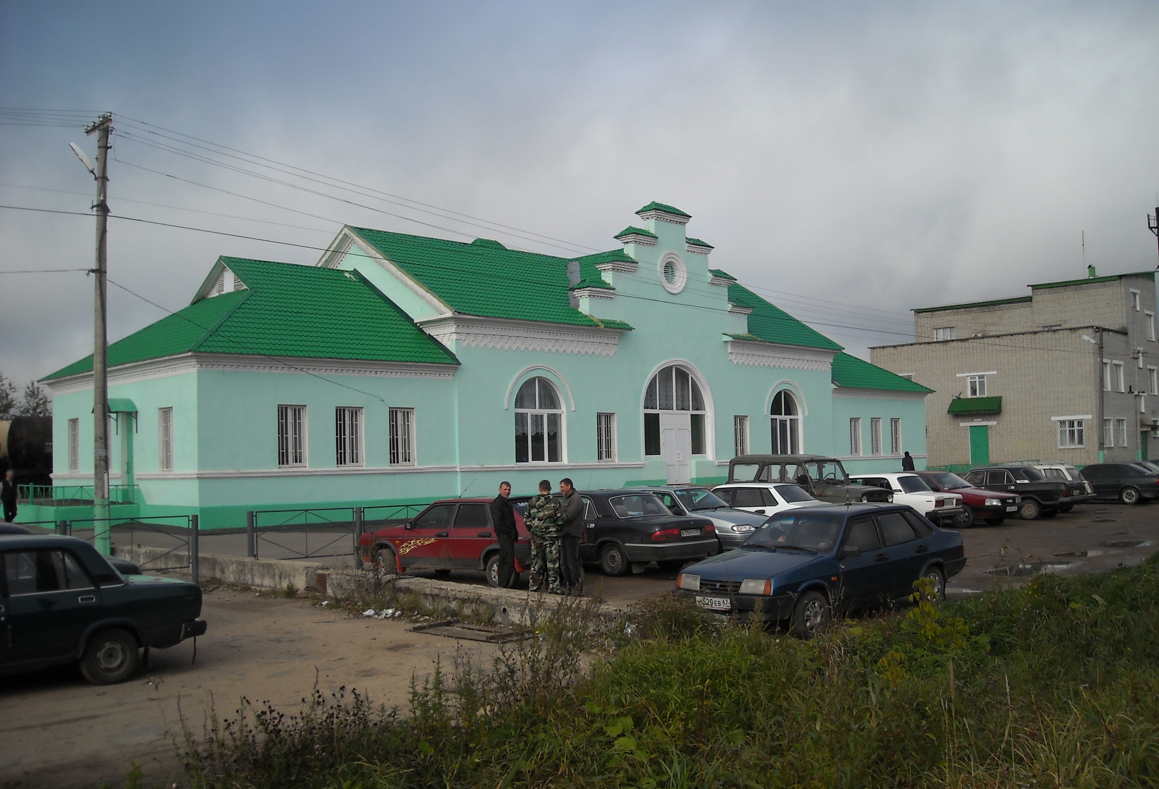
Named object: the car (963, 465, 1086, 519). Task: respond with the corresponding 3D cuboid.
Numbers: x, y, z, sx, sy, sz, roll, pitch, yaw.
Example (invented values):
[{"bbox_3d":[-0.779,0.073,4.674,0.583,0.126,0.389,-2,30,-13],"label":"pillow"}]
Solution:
[{"bbox_3d":[12.140,2.840,34.300,4.780,1.480,1.820,-4,-5,40],"label":"car"}]

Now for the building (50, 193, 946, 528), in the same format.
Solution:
[{"bbox_3d":[-0.465,-1.334,51.488,40.700,12.100,13.000,2,-5,-43],"label":"building"}]

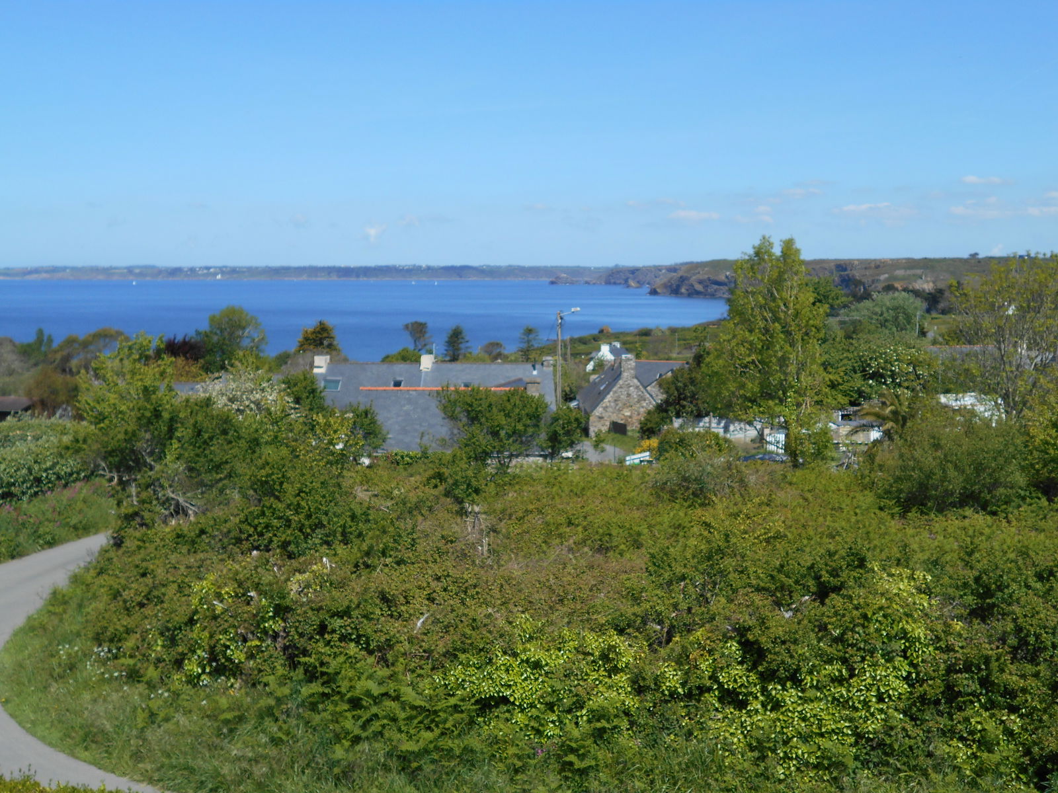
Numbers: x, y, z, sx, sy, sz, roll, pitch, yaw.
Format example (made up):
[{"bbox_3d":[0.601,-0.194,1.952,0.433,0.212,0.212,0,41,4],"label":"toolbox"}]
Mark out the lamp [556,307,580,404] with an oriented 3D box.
[{"bbox_3d":[3.024,-2.148,106.268,1.800,9.600,0.400,0,5,0],"label":"lamp"}]

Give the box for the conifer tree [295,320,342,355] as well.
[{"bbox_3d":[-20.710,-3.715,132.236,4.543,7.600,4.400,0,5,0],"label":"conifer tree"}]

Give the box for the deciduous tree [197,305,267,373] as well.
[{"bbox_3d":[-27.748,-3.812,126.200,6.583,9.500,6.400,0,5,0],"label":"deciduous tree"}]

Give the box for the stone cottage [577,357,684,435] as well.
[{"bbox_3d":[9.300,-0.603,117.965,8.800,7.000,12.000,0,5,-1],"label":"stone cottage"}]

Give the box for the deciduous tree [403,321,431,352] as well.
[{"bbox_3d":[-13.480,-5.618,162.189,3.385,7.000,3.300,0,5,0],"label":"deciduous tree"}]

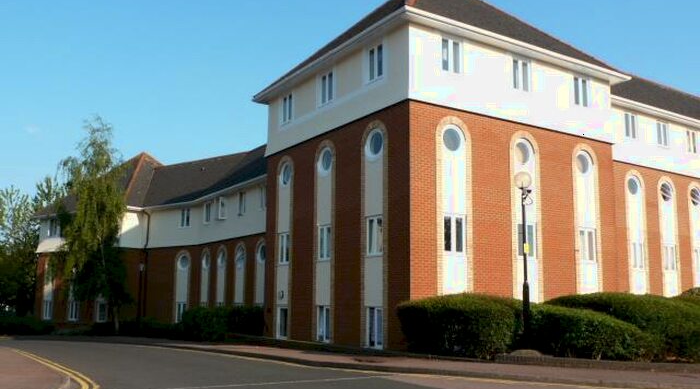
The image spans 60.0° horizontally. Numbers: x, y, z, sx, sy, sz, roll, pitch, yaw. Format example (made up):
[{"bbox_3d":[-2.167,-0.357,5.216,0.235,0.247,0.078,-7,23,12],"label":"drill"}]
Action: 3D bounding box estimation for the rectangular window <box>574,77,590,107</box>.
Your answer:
[{"bbox_3d":[7.990,-3.550,20.896,0.860,1.130,0.120,6,-11,-30],"label":"rectangular window"}]

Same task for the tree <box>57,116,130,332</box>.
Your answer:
[{"bbox_3d":[-11.564,1.201,27.381,3.400,9.795,3.400,0,-10,0],"label":"tree"}]

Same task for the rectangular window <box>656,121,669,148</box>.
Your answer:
[{"bbox_3d":[13.201,-2.554,25.633,0.880,1.170,0.120,6,-11,-30],"label":"rectangular window"}]

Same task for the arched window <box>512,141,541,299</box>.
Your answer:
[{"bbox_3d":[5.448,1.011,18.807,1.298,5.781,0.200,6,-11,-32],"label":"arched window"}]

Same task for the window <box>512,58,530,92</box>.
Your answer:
[{"bbox_3d":[5.489,-3.804,19.530,0.835,1.186,0.150,6,-11,-32],"label":"window"}]

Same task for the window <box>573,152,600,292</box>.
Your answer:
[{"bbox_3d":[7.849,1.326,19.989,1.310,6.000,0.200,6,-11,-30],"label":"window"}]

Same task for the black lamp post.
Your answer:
[{"bbox_3d":[4.245,1.638,14.599,0.440,4.450,0.420,6,-11,-32],"label":"black lamp post"}]

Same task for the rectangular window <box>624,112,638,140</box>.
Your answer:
[{"bbox_3d":[11.601,-2.796,25.109,0.930,1.234,0.150,6,-11,-32],"label":"rectangular window"}]

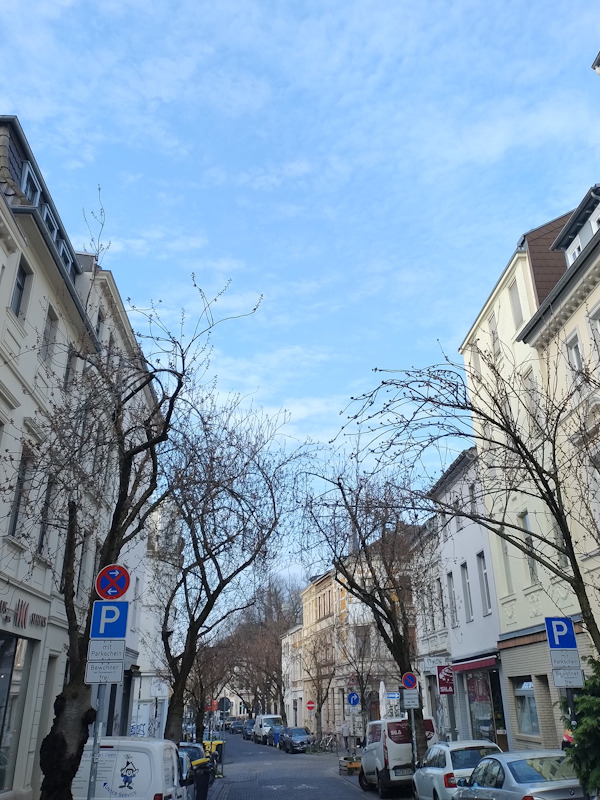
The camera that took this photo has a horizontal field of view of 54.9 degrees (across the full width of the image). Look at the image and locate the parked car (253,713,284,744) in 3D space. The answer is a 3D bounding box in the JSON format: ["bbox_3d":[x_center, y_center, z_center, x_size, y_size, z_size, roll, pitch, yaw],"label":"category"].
[{"bbox_3d":[-3.212,33.075,58.000,2.080,2.400,5.400,4,-26,-9],"label":"parked car"}]

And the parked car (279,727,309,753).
[{"bbox_3d":[-0.489,25.575,43.500,1.820,1.530,4.300,4,-26,-9],"label":"parked car"}]

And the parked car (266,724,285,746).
[{"bbox_3d":[-2.163,29.631,51.000,1.760,1.500,4.100,4,-26,-9],"label":"parked car"}]

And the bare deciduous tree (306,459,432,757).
[{"bbox_3d":[2.200,7.411,18.889,4.300,9.600,4.400,2,-26,-5],"label":"bare deciduous tree"}]

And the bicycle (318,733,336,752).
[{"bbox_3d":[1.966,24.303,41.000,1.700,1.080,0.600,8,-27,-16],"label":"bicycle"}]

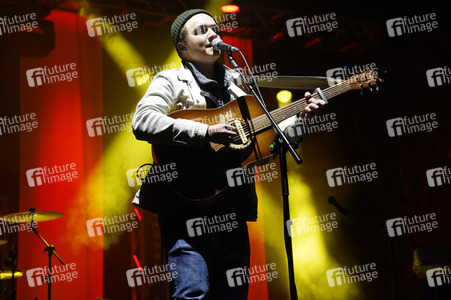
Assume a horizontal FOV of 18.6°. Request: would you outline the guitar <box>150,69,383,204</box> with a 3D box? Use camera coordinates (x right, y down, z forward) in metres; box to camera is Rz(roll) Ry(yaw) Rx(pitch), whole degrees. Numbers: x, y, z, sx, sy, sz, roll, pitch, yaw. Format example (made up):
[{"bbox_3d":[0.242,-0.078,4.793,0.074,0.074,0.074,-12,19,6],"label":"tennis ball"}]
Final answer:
[{"bbox_3d":[0.198,-0.113,5.760,1.025,0.395,0.125,-24,-14,-9],"label":"guitar"}]

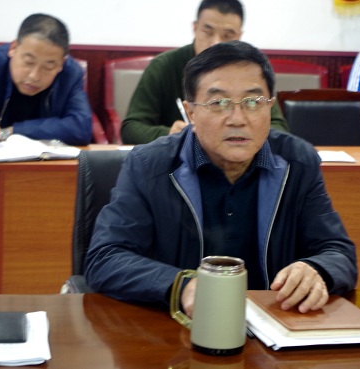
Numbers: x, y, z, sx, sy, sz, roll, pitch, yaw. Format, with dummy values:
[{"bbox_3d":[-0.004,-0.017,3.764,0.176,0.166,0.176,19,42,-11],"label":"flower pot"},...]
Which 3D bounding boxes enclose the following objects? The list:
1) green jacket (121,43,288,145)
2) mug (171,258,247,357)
[{"bbox_3d":[0.100,-0.214,4.399,0.580,0.580,0.420,1,11,-11],"label":"green jacket"},{"bbox_3d":[0.047,0.202,2.121,0.127,0.147,0.094,2,11,-3],"label":"mug"}]

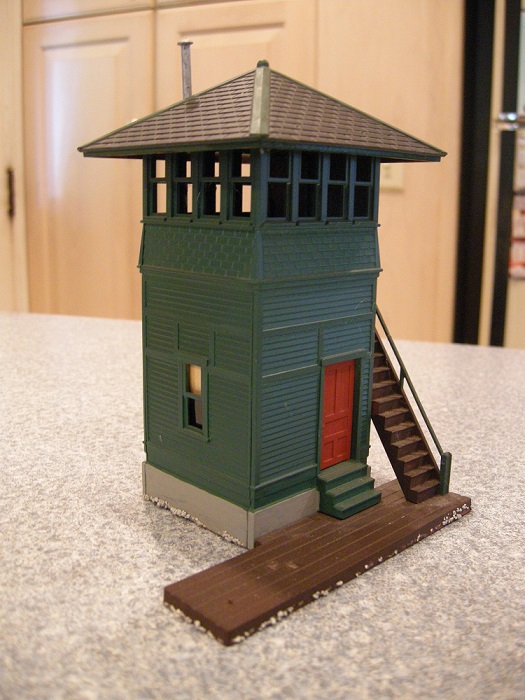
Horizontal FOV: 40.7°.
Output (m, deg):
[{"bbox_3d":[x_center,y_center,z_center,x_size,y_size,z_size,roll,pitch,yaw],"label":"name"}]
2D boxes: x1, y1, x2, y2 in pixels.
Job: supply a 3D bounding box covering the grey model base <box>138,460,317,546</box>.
[{"bbox_3d":[-0.001,0.033,0.178,0.041,0.009,0.040,-11,17,-43],"label":"grey model base"}]

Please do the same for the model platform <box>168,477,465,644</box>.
[{"bbox_3d":[0.016,0.042,0.154,0.080,0.003,0.020,-11,17,-43],"label":"model platform"}]

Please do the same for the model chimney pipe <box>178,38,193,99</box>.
[{"bbox_3d":[-0.018,-0.063,0.164,0.003,0.015,0.003,-12,16,-43],"label":"model chimney pipe"}]

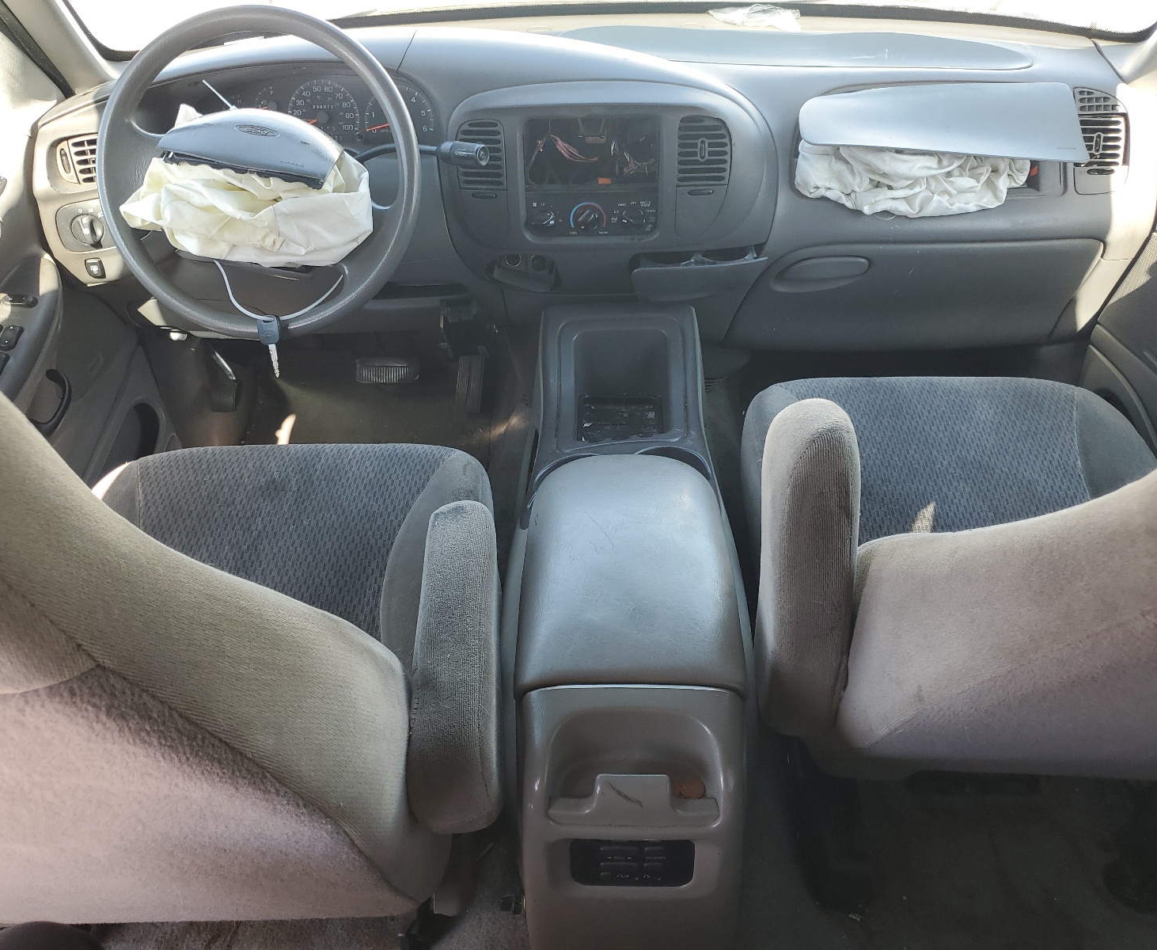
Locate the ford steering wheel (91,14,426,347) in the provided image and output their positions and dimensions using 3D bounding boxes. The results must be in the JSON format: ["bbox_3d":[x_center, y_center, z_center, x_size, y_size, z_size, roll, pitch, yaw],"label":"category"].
[{"bbox_3d":[-0.382,-0.357,1.142,0.390,0.390,0.120,8,8,0],"label":"ford steering wheel"}]

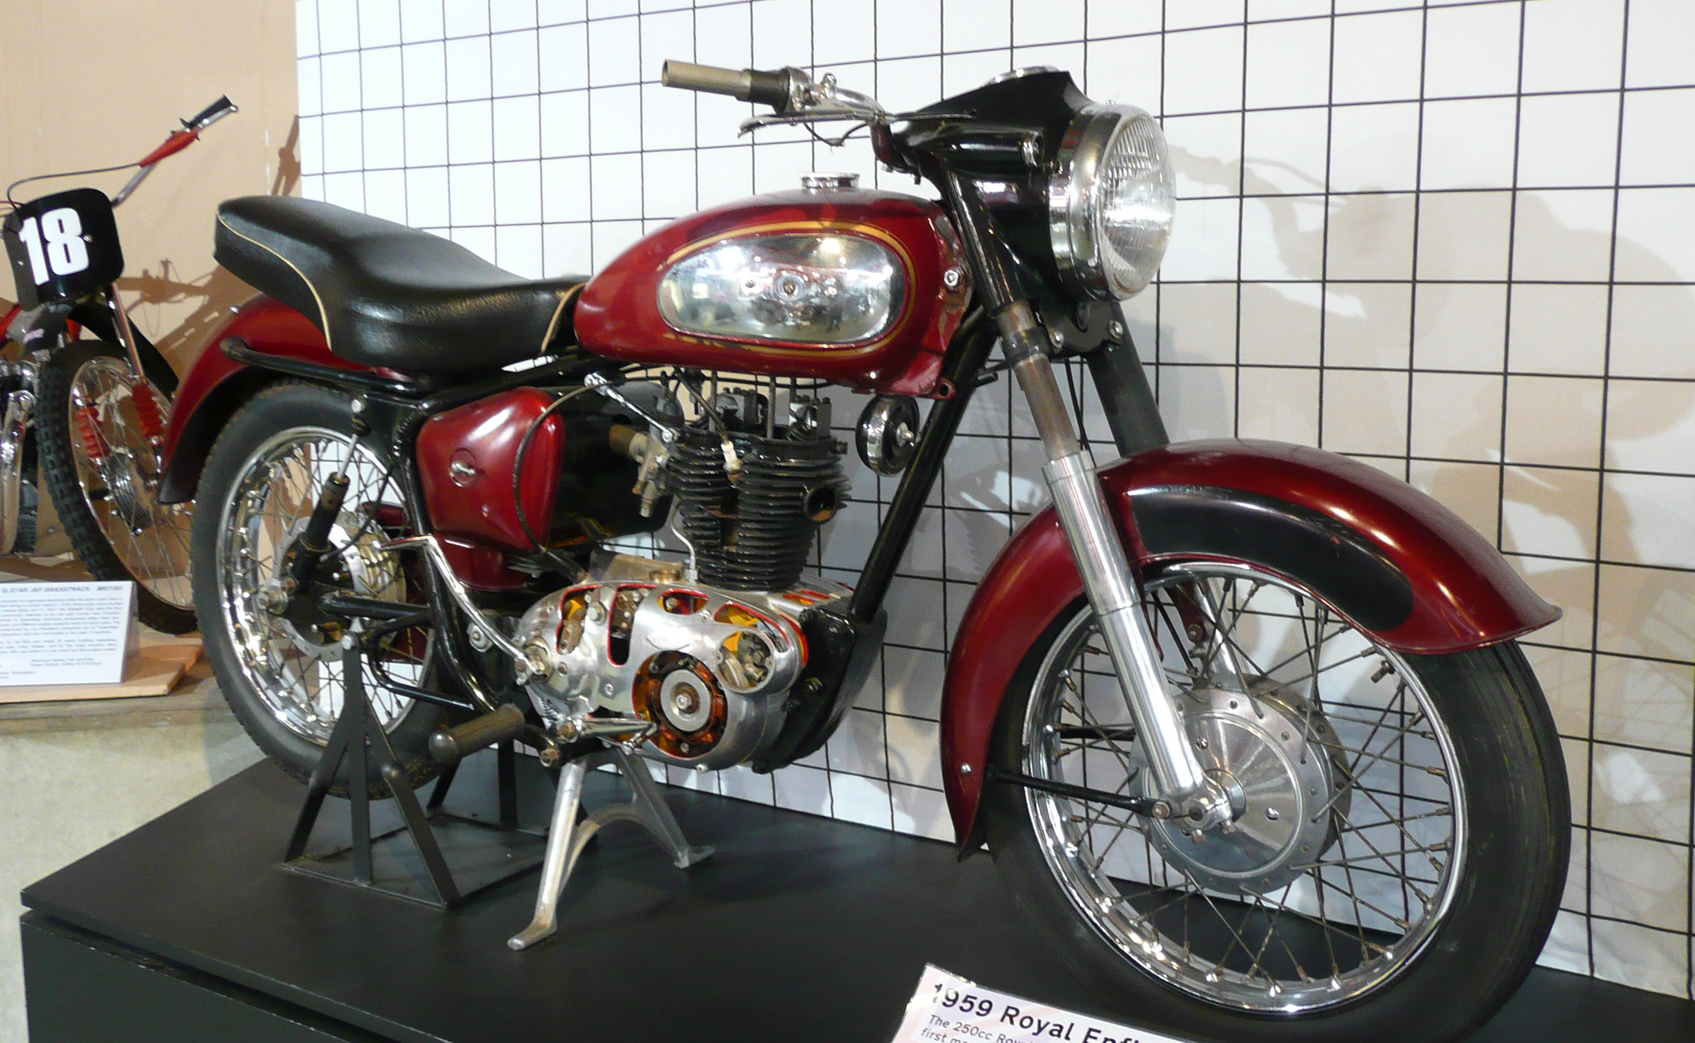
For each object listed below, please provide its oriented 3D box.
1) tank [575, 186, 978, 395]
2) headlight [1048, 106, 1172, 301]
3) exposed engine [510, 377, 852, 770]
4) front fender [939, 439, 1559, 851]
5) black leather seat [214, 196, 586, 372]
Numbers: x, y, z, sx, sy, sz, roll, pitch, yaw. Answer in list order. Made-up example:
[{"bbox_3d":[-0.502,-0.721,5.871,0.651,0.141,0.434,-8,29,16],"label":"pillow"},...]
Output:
[{"bbox_3d":[-0.079,-0.271,1.762,0.550,0.225,0.255,4,10,29],"label":"tank"},{"bbox_3d":[0.272,-0.325,1.546,0.085,0.195,0.195,5,10,35],"label":"headlight"},{"bbox_3d":[-0.166,0.048,1.861,0.440,0.455,0.280,4,10,29],"label":"exposed engine"},{"bbox_3d":[0.386,0.160,1.558,0.630,0.490,0.140,5,10,35],"label":"front fender"},{"bbox_3d":[-0.559,-0.328,2.031,0.630,0.230,0.260,4,10,29],"label":"black leather seat"}]

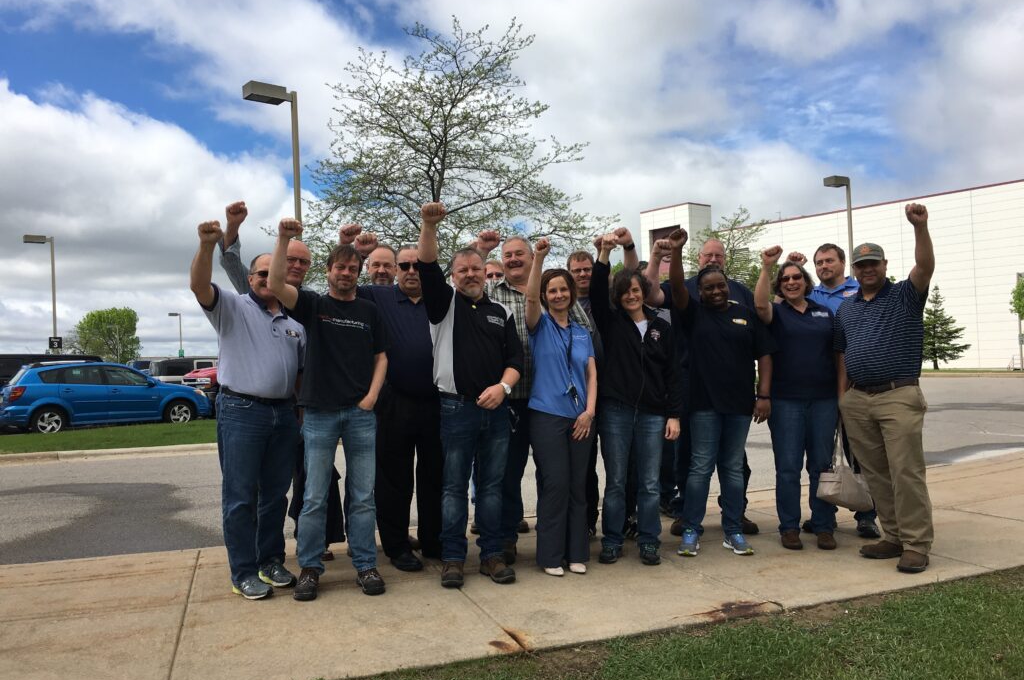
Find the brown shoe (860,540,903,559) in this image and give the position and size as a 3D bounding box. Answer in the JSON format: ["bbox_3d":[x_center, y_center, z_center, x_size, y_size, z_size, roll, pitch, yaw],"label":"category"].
[{"bbox_3d":[2.063,1.157,4.771,0.290,0.100,0.110,-2,-1,-13],"label":"brown shoe"}]

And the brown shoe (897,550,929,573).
[{"bbox_3d":[2.146,1.156,4.593,0.105,0.110,0.290,-3,-1,37],"label":"brown shoe"}]

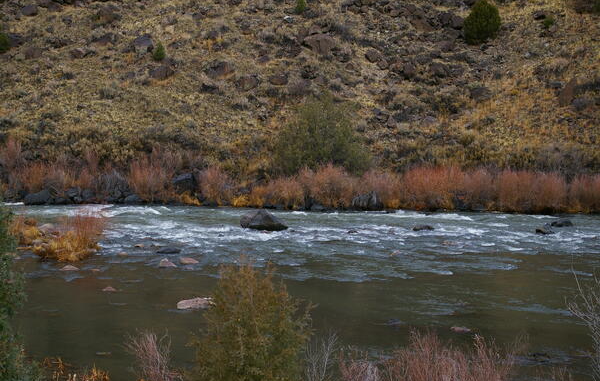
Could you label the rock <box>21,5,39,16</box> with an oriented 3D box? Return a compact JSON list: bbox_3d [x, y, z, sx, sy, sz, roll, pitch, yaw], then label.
[{"bbox_3d":[-21.578,-14.359,89.000,1.436,0.789,1.149,0,5,0],"label":"rock"}]

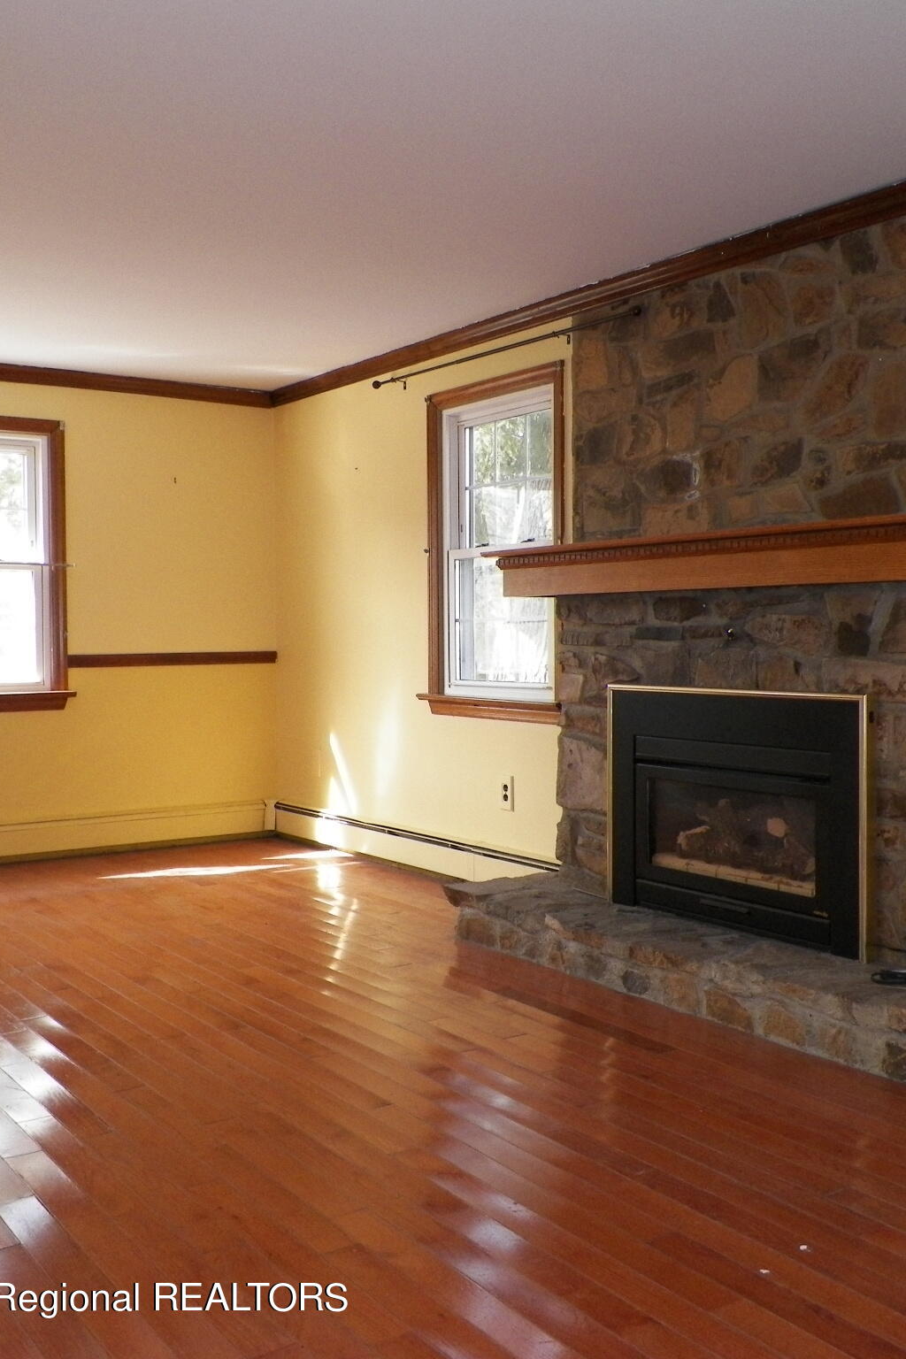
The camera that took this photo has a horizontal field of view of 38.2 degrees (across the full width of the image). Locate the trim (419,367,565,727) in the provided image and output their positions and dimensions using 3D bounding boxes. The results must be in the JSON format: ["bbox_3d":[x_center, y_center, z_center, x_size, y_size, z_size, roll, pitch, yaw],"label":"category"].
[{"bbox_3d":[0.156,-0.529,5.401,0.080,1.375,0.995,-2,3,-35],"label":"trim"}]

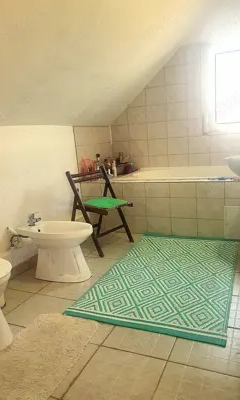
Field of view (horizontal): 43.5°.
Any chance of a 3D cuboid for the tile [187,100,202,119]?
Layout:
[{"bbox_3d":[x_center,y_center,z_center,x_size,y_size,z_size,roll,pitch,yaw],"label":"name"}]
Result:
[{"bbox_3d":[0.866,-1.042,3.453,0.174,0.201,0.010,1,13,24],"label":"tile"}]

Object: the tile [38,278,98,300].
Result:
[{"bbox_3d":[-0.346,0.599,2.095,0.330,0.010,0.330,1,12,24],"label":"tile"}]

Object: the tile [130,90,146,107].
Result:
[{"bbox_3d":[0.204,-1.267,3.743,0.250,0.202,0.010,1,13,23],"label":"tile"}]

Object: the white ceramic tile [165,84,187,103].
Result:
[{"bbox_3d":[0.667,-1.260,3.545,0.250,0.202,0.010,1,13,23],"label":"white ceramic tile"}]

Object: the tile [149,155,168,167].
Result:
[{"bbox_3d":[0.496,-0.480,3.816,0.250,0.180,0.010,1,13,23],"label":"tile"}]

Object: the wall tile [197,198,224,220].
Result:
[{"bbox_3d":[0.840,0.080,2.801,0.248,0.200,0.010,1,12,24],"label":"wall tile"}]

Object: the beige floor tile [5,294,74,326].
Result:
[{"bbox_3d":[-0.480,0.664,1.799,0.330,0.010,0.330,1,12,24],"label":"beige floor tile"}]

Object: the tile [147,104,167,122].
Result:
[{"bbox_3d":[0.443,-1.049,3.640,0.250,0.201,0.010,1,13,24],"label":"tile"}]

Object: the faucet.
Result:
[{"bbox_3d":[-0.665,0.147,2.338,0.122,0.103,0.048,1,13,23],"label":"faucet"}]

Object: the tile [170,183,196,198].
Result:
[{"bbox_3d":[0.601,-0.097,2.871,0.250,0.151,0.010,1,13,24],"label":"tile"}]

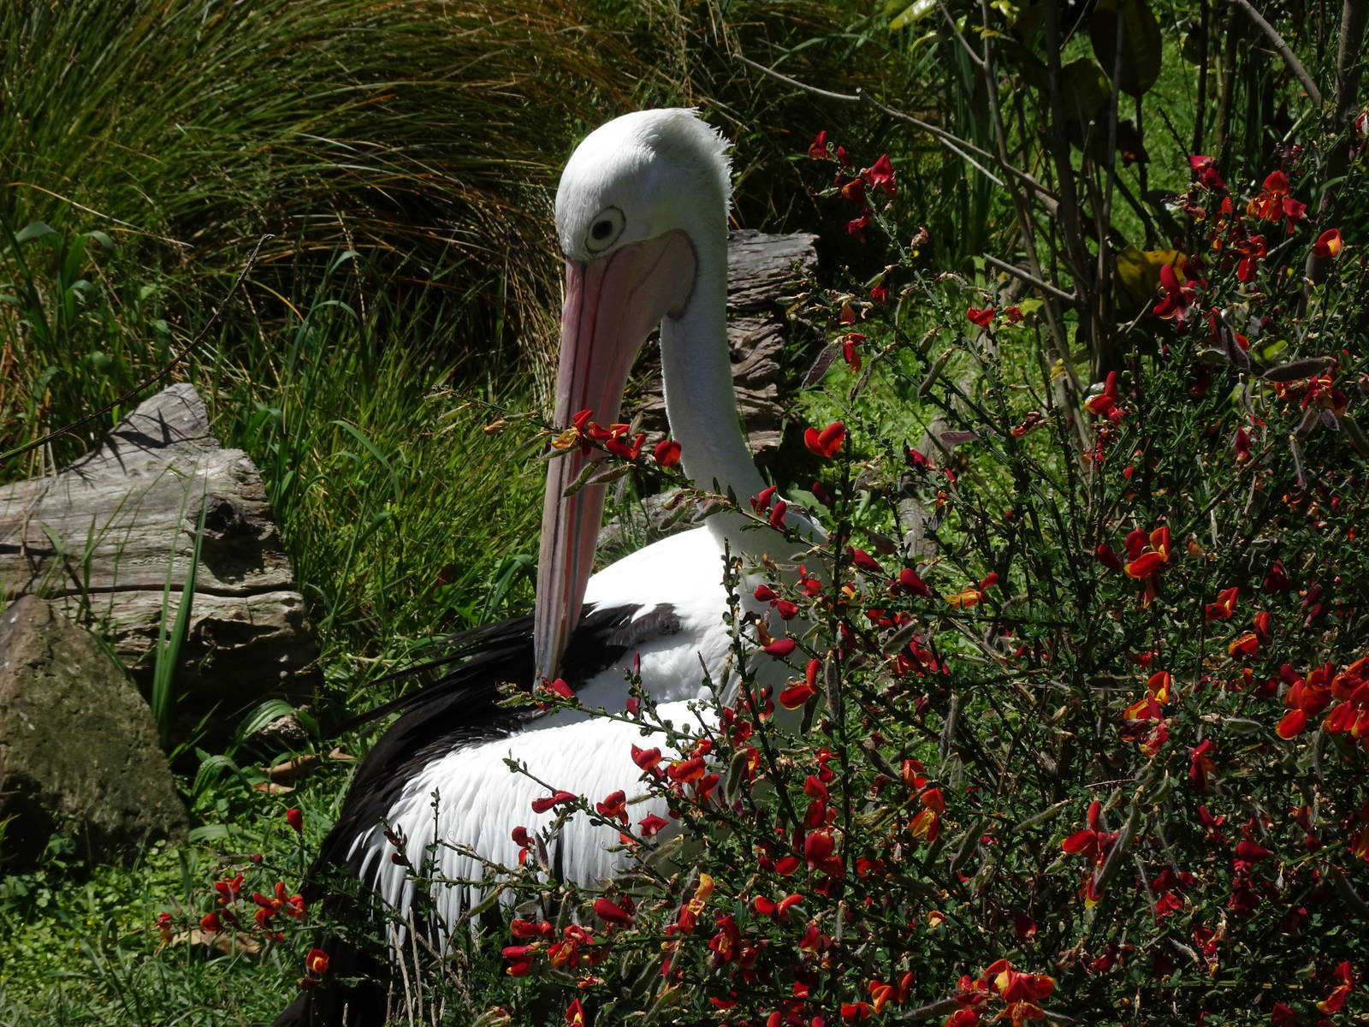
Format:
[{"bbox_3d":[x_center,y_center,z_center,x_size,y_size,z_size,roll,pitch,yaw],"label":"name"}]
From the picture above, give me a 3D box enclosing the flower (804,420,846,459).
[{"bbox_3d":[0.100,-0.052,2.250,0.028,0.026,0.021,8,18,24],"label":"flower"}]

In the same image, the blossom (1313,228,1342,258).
[{"bbox_3d":[0.485,-0.204,2.380,0.022,0.022,0.022,12,21,34],"label":"blossom"}]

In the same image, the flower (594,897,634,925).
[{"bbox_3d":[-0.049,0.276,2.200,0.030,0.015,0.013,24,11,-15],"label":"flower"}]

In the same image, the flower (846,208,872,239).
[{"bbox_3d":[0.133,-0.220,2.400,0.018,0.023,0.019,10,19,30],"label":"flower"}]

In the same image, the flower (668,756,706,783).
[{"bbox_3d":[0.002,0.182,2.250,0.026,0.019,0.021,7,18,22],"label":"flower"}]

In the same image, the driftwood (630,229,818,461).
[{"bbox_3d":[0.053,-0.229,4.380,0.281,0.317,0.300,-3,17,-11],"label":"driftwood"}]

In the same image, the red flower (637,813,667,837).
[{"bbox_3d":[-0.024,0.238,2.420,0.023,0.018,0.024,0,17,0],"label":"red flower"}]

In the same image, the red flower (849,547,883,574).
[{"bbox_3d":[0.132,0.034,2.300,0.029,0.015,0.013,32,8,-18],"label":"red flower"}]

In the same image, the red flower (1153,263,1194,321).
[{"bbox_3d":[0.368,-0.167,2.380,0.032,0.044,0.031,-14,22,-39],"label":"red flower"}]

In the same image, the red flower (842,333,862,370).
[{"bbox_3d":[0.128,-0.123,2.420,0.015,0.029,0.020,-12,21,-35],"label":"red flower"}]

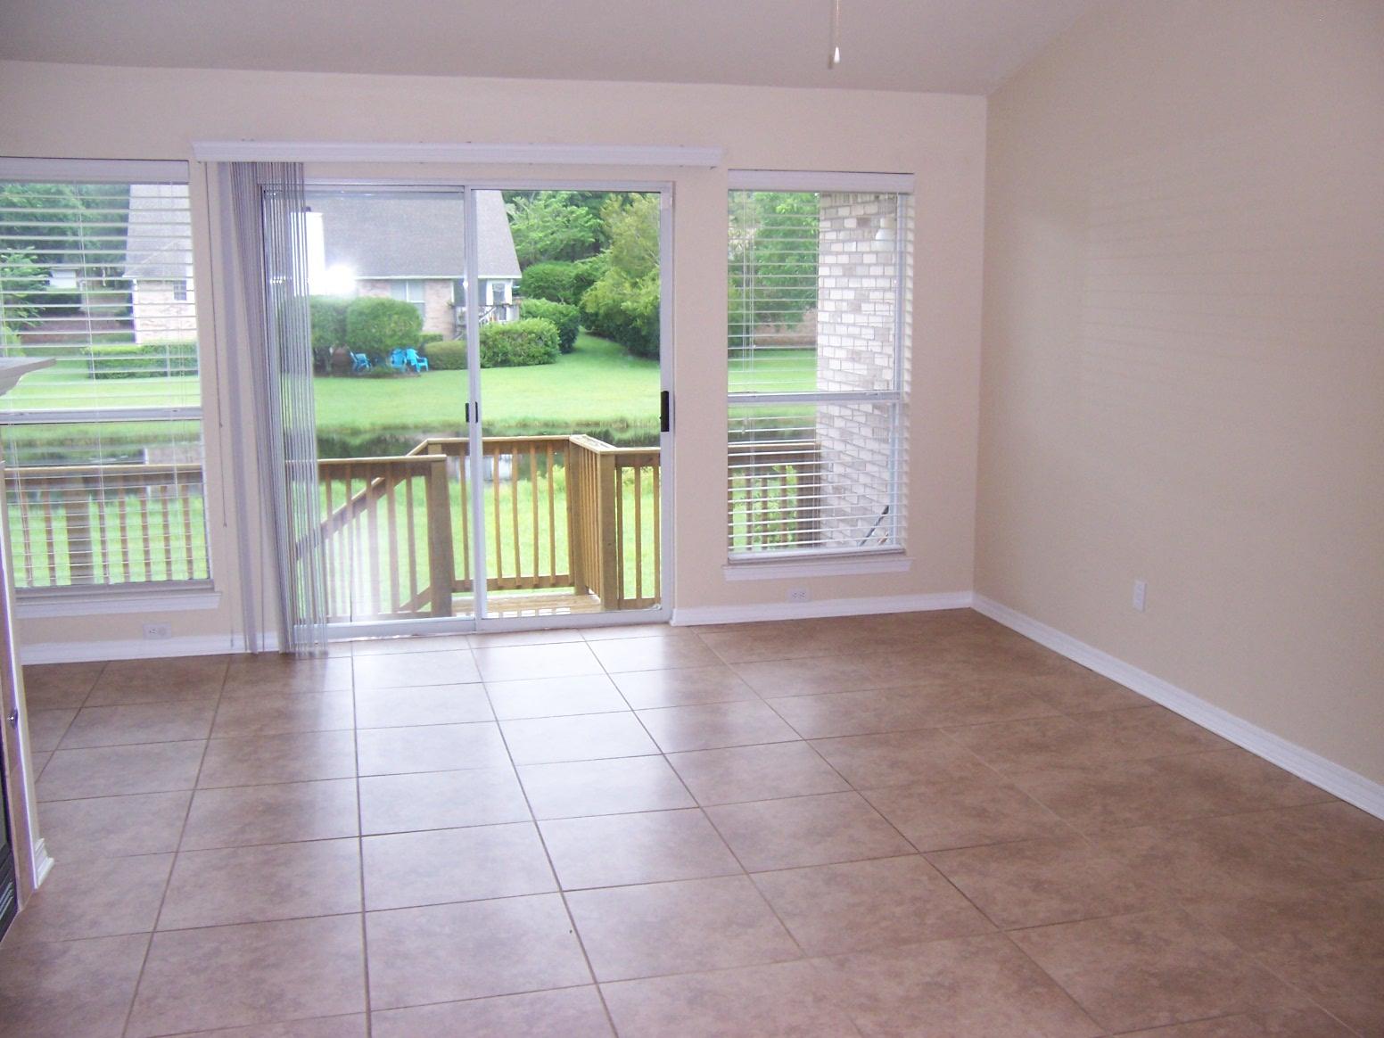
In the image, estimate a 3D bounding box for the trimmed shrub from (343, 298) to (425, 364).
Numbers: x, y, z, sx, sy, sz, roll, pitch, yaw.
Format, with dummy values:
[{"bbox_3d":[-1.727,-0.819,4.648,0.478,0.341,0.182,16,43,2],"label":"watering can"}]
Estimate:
[{"bbox_3d":[-9.827,-5.989,42.000,2.469,2.244,2.400,-2,10,-14],"label":"trimmed shrub"}]

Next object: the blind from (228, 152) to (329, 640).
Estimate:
[{"bbox_3d":[-1.766,-0.451,5.589,0.337,2.108,0.106,-2,10,-14],"label":"blind"}]

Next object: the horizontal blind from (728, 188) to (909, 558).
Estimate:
[{"bbox_3d":[0.596,-0.711,6.338,0.936,1.841,0.101,-2,10,-14],"label":"horizontal blind"}]

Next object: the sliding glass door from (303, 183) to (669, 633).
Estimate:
[{"bbox_3d":[-0.954,-0.478,5.955,1.771,2.037,0.101,-2,10,-14],"label":"sliding glass door"}]

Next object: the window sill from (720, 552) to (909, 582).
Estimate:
[{"bbox_3d":[0.615,0.231,6.466,0.986,0.081,0.111,-2,10,-14],"label":"window sill"}]

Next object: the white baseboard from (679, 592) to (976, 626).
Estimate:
[{"bbox_3d":[0.658,0.440,6.490,1.569,0.080,0.020,-2,10,-14],"label":"white baseboard"}]

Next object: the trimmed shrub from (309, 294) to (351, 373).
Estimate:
[{"bbox_3d":[-11.892,-5.886,42.000,2.221,2.451,2.200,-2,10,-14],"label":"trimmed shrub"}]

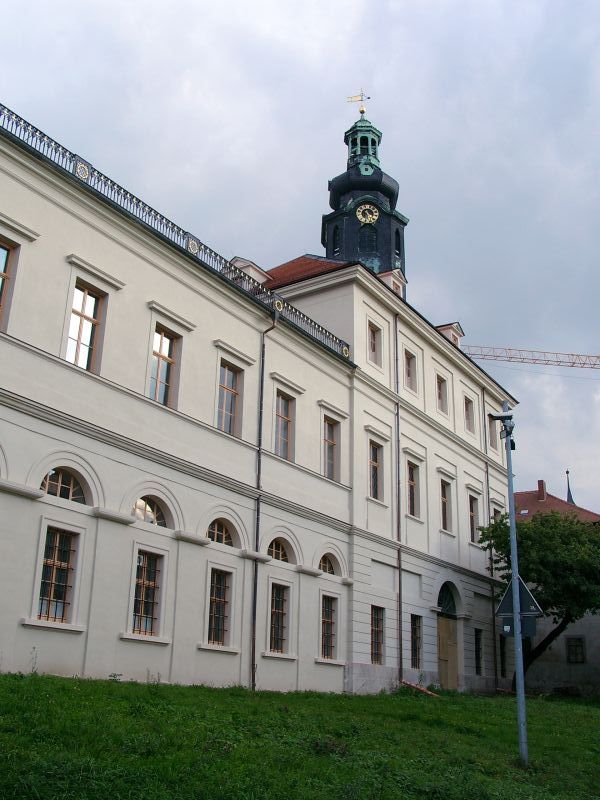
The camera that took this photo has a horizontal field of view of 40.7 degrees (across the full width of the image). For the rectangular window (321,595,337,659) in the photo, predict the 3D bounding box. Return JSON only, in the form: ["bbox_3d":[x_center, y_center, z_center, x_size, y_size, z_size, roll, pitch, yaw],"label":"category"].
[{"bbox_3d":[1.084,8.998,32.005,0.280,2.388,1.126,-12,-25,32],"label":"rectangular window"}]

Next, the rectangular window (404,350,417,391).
[{"bbox_3d":[5.732,-1.446,41.578,0.220,2.138,1.209,-13,-26,32],"label":"rectangular window"}]

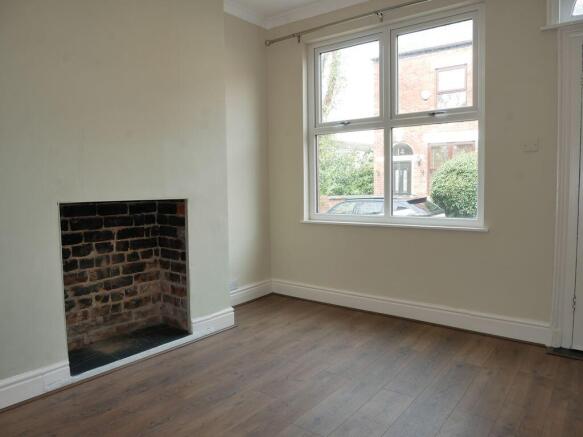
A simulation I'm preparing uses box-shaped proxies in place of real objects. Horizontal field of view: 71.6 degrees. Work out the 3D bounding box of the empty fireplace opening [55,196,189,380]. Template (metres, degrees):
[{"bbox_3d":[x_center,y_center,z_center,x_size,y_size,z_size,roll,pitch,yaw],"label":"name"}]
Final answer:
[{"bbox_3d":[-1.093,0.358,2.571,0.367,0.935,0.821,2,5,37],"label":"empty fireplace opening"}]

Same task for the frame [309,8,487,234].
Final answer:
[{"bbox_3d":[0.773,-0.747,3.327,1.538,1.612,0.120,2,5,37],"label":"frame"}]

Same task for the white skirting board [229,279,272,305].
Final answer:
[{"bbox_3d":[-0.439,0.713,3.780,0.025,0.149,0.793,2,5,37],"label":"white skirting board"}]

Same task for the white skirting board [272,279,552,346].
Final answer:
[{"bbox_3d":[0.756,0.725,3.385,2.394,0.149,0.025,3,5,38],"label":"white skirting board"}]

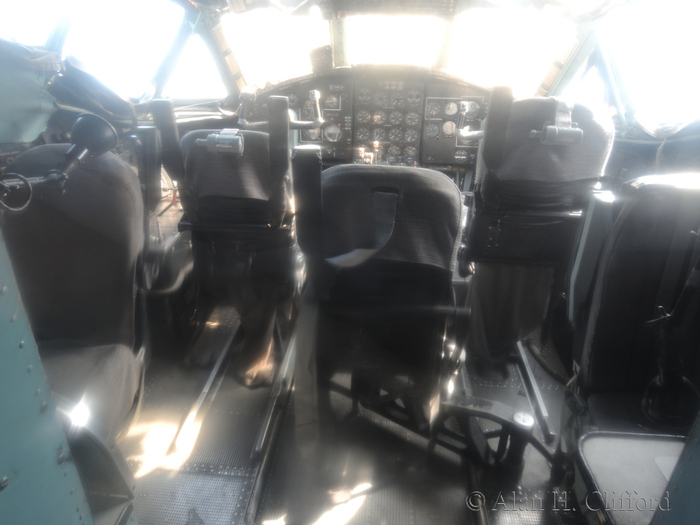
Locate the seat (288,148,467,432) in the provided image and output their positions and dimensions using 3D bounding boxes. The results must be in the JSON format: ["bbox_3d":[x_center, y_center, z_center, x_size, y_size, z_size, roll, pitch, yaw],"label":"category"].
[{"bbox_3d":[0.104,0.068,1.869,0.520,1.130,0.630,2,27,4],"label":"seat"}]

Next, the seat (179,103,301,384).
[{"bbox_3d":[-0.434,-0.186,2.255,0.510,1.200,0.630,2,27,4],"label":"seat"}]

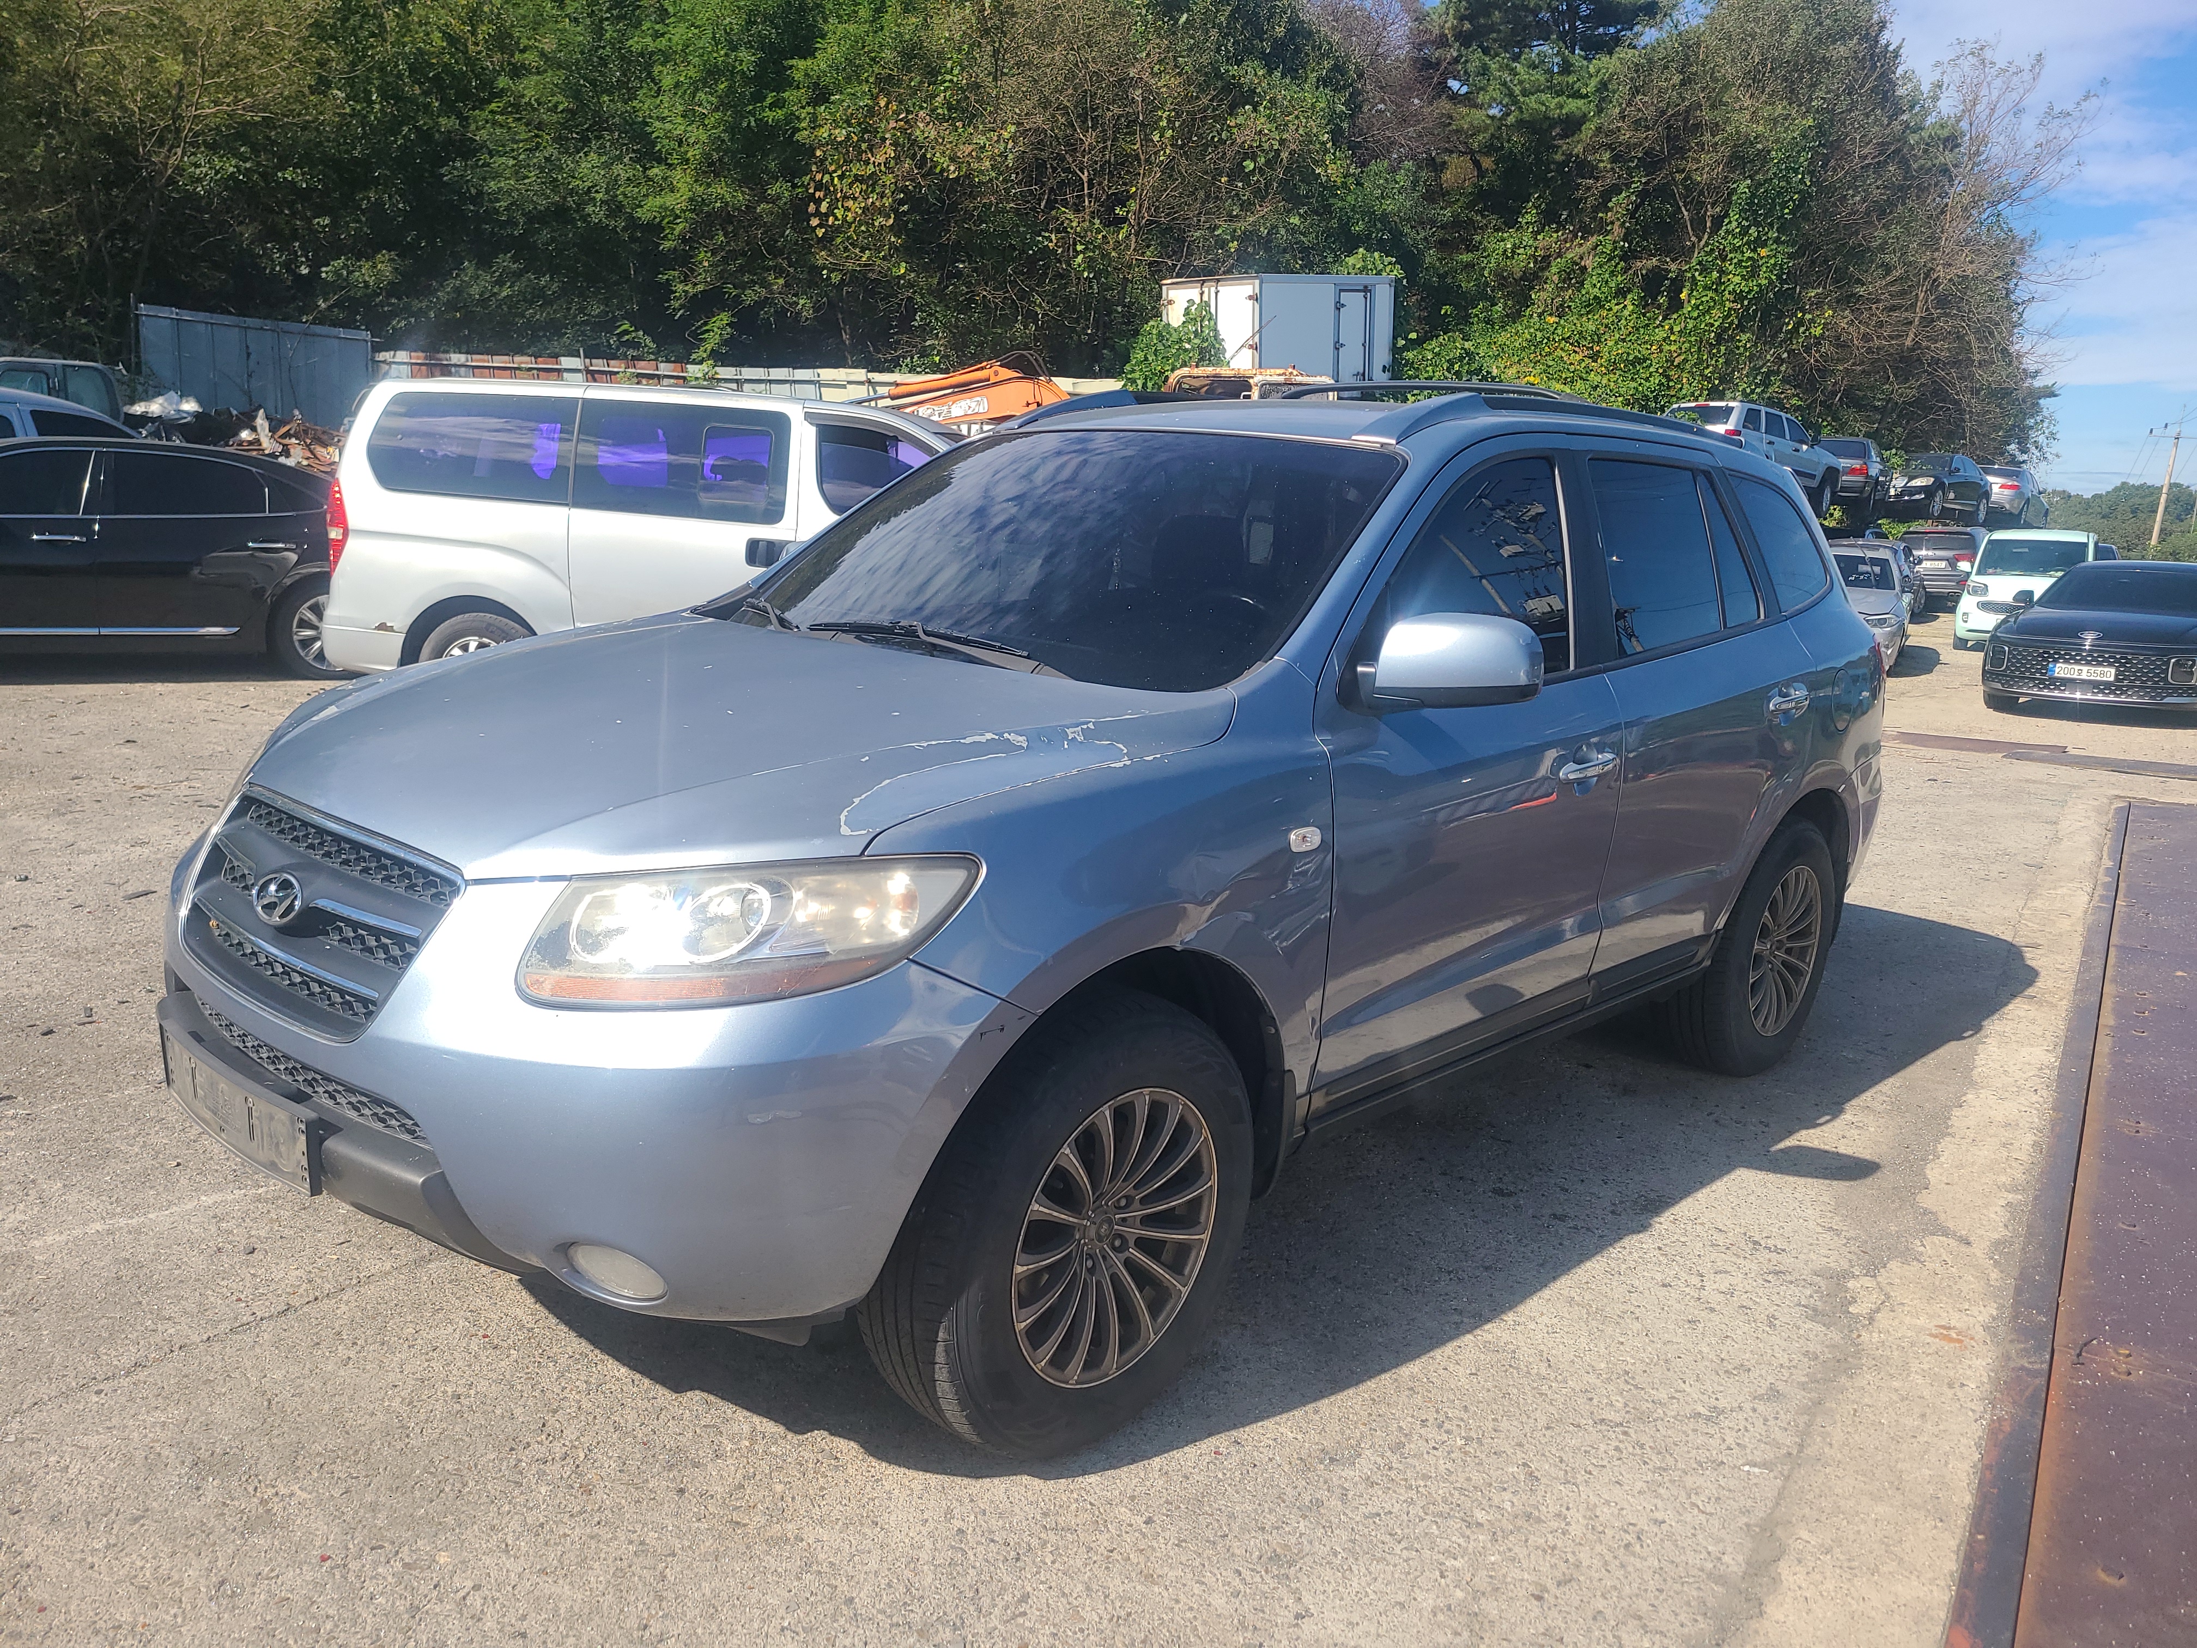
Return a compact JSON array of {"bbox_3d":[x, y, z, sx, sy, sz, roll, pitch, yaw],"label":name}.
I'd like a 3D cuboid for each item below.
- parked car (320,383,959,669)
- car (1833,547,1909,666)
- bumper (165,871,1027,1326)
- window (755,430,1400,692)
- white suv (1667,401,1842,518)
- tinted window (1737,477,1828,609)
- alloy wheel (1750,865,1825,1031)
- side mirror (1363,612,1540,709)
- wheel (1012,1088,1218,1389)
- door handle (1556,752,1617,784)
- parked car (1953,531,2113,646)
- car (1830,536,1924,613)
[{"bbox_3d":[-1.604,-1.407,9.303,5.120,1.925,1.920,5,11,10],"label":"parked car"},{"bbox_3d":[8.140,-2.490,18.640,1.820,1.440,4.650,9,13,26],"label":"car"},{"bbox_3d":[-1.020,0.306,2.669,1.850,0.640,0.740,14,16,41],"label":"bumper"},{"bbox_3d":[-0.153,-0.564,3.390,1.480,0.150,0.980,14,48,41],"label":"window"},{"bbox_3d":[11.937,-6.686,30.250,4.630,1.740,1.840,-4,14,-43],"label":"white suv"},{"bbox_3d":[1.801,-0.731,4.305,0.090,0.350,0.640,-7,1,37],"label":"tinted window"},{"bbox_3d":[1.800,0.330,4.543,0.200,0.472,0.472,13,15,41],"label":"alloy wheel"},{"bbox_3d":[0.611,-0.285,2.840,0.245,0.170,0.140,13,15,41],"label":"side mirror"},{"bbox_3d":[-0.027,0.626,2.610,0.190,0.475,0.475,13,15,40],"label":"wheel"},{"bbox_3d":[0.991,-0.117,3.369,0.055,0.050,0.240,13,15,41],"label":"door handle"},{"bbox_3d":[13.380,-3.314,23.607,1.595,1.700,3.600,10,13,31],"label":"parked car"},{"bbox_3d":[15.242,-4.920,32.533,1.800,1.500,4.350,10,13,30],"label":"car"}]

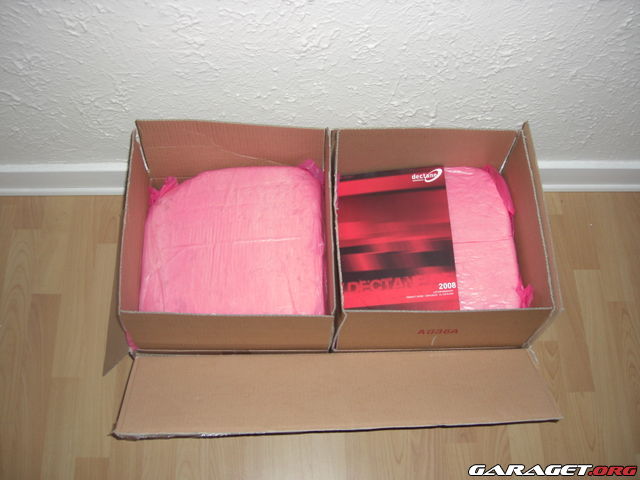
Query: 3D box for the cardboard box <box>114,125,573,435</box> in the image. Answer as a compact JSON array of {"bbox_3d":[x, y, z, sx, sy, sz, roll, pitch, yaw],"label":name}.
[{"bbox_3d":[-0.016,0.097,1.357,0.814,0.405,0.525,-1,70,-5],"label":"cardboard box"}]

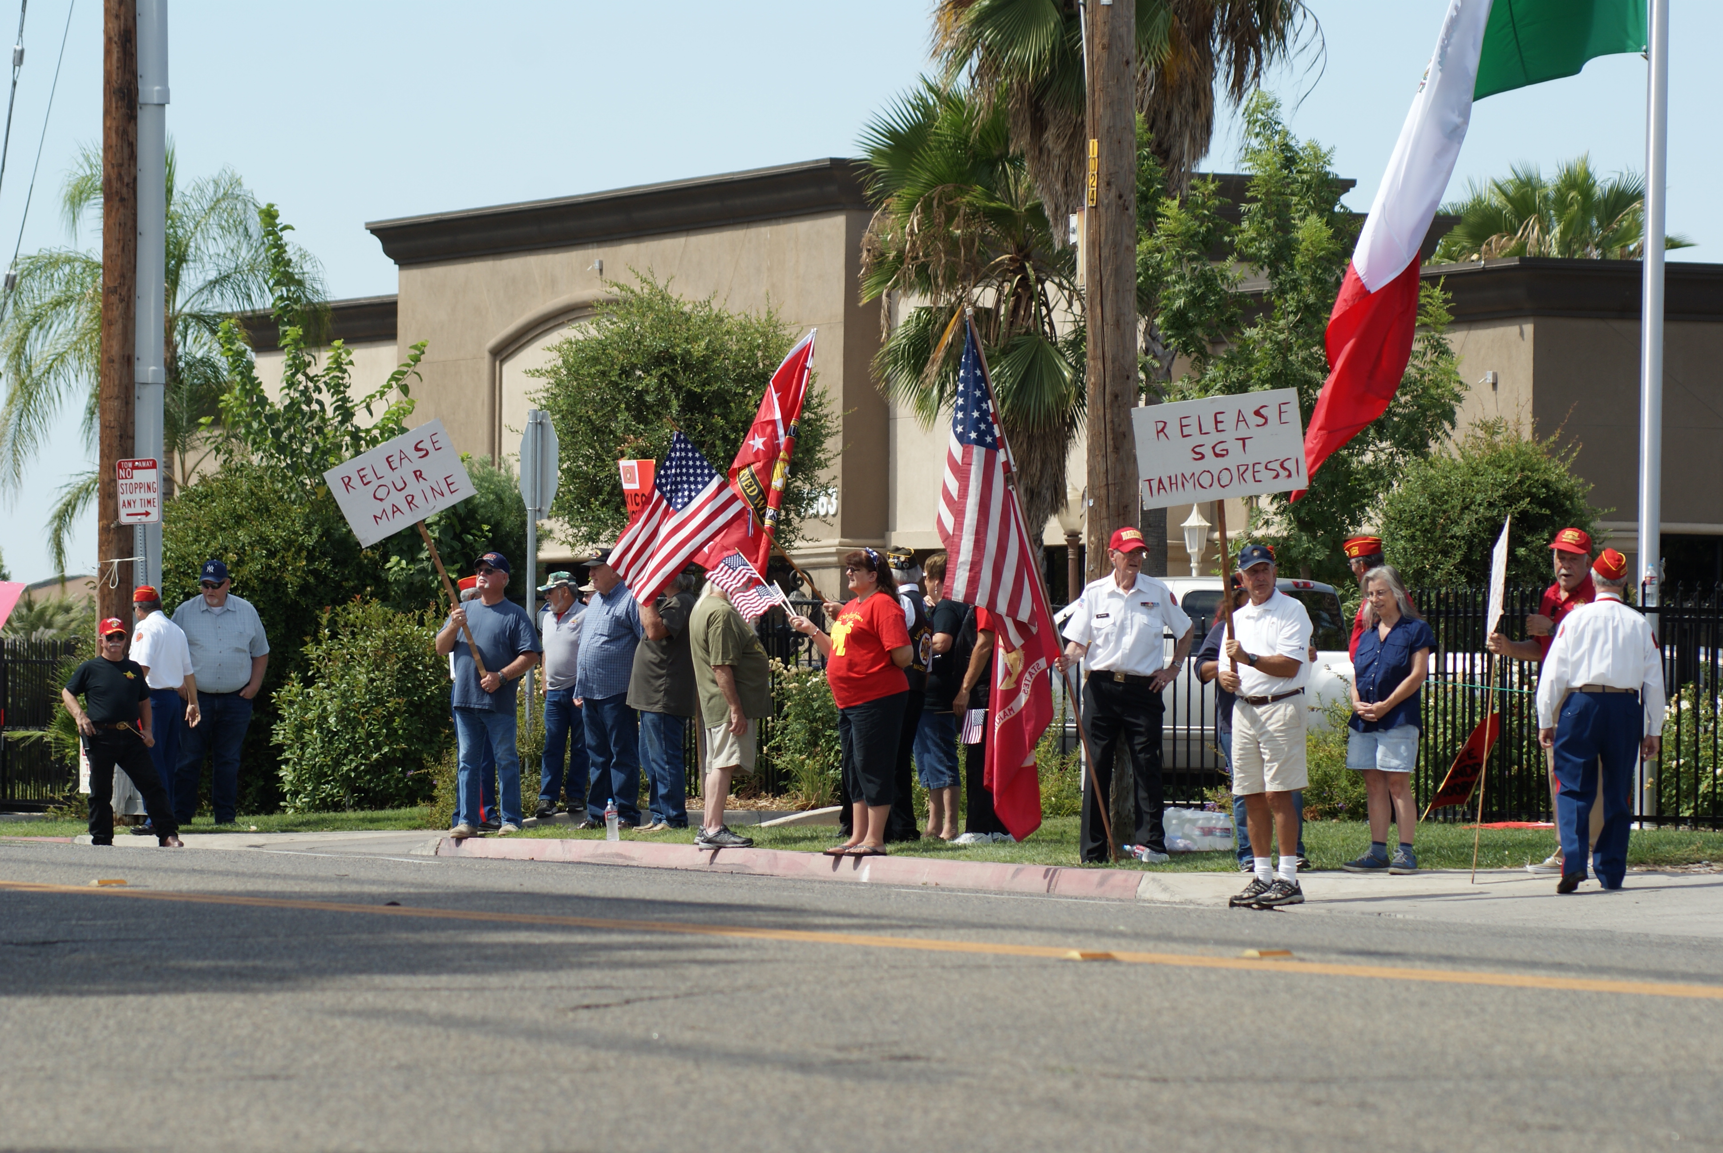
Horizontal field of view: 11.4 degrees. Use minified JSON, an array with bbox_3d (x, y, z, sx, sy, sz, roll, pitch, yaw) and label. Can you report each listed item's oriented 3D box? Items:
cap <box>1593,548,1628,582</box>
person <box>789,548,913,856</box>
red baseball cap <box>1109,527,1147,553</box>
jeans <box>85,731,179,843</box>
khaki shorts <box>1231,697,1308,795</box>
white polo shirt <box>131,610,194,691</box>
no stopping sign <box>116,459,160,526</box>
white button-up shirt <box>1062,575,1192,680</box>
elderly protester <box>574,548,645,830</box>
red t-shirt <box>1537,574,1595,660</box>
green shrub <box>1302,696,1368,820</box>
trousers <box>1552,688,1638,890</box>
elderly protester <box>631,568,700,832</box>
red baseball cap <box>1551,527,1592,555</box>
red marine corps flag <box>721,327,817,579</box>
[{"bbox_3d":[3.830,-0.058,44.100,0.160,0.150,0.260,0,-1,-20],"label":"cap"},{"bbox_3d":[-0.026,0.681,46.700,0.620,1.660,0.540,0,-1,-30],"label":"person"},{"bbox_3d":[1.400,-0.191,45.300,0.180,0.140,0.260,1,-1,-37],"label":"red baseball cap"},{"bbox_3d":[-4.996,1.445,59.000,0.600,0.800,0.340,0,-1,-6],"label":"jeans"},{"bbox_3d":[2.067,0.856,43.700,0.410,0.500,0.330,0,-1,36],"label":"khaki shorts"},{"bbox_3d":[-4.905,0.519,60.500,0.480,0.570,0.320,0,-1,-34],"label":"white polo shirt"},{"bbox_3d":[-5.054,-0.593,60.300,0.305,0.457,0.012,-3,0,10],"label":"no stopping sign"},{"bbox_3d":[1.424,0.260,46.300,0.680,0.570,0.320,1,-1,0],"label":"white button-up shirt"},{"bbox_3d":[-1.643,0.733,56.300,0.440,1.830,0.540,0,-1,-38],"label":"elderly protester"},{"bbox_3d":[3.783,0.299,45.600,0.520,0.660,0.330,0,-1,20],"label":"red t-shirt"},{"bbox_3d":[3.209,1.232,58.500,0.750,0.860,0.700,1,-1,0],"label":"green shrub"},{"bbox_3d":[3.744,1.082,43.900,0.440,1.000,0.370,0,0,-3],"label":"trousers"},{"bbox_3d":[-1.294,0.808,56.600,0.450,1.730,0.500,1,-1,-25],"label":"elderly protester"},{"bbox_3d":[3.787,-0.190,46.000,0.190,0.145,0.280,0,-1,23],"label":"red baseball cap"},{"bbox_3d":[-0.564,-0.706,49.200,0.620,1.420,0.350,0,-1,-6],"label":"red marine corps flag"}]

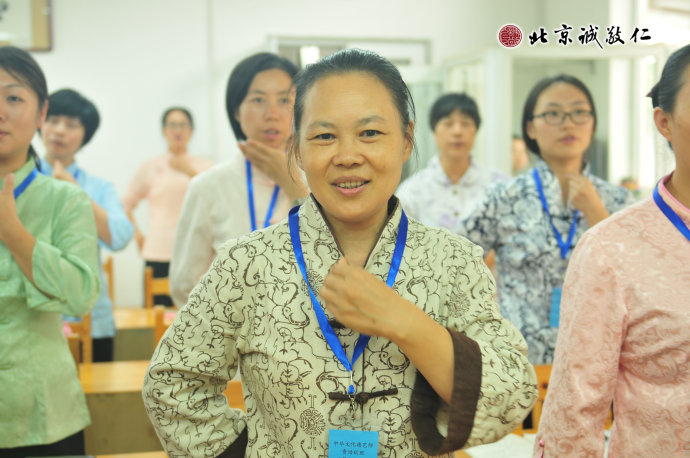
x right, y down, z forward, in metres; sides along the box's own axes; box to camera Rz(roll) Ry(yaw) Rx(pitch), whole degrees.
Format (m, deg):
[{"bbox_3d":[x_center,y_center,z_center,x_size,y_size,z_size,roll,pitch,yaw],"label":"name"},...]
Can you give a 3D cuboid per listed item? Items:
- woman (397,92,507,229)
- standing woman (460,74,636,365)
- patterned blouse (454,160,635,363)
[{"bbox_3d":[0.373,0.328,3.728,0.480,1.578,0.300,-1,5,0],"label":"woman"},{"bbox_3d":[0.521,0.406,2.801,0.470,1.592,0.320,-2,5,-11],"label":"standing woman"},{"bbox_3d":[0.516,0.113,2.763,0.460,0.573,0.290,-2,5,-11],"label":"patterned blouse"}]

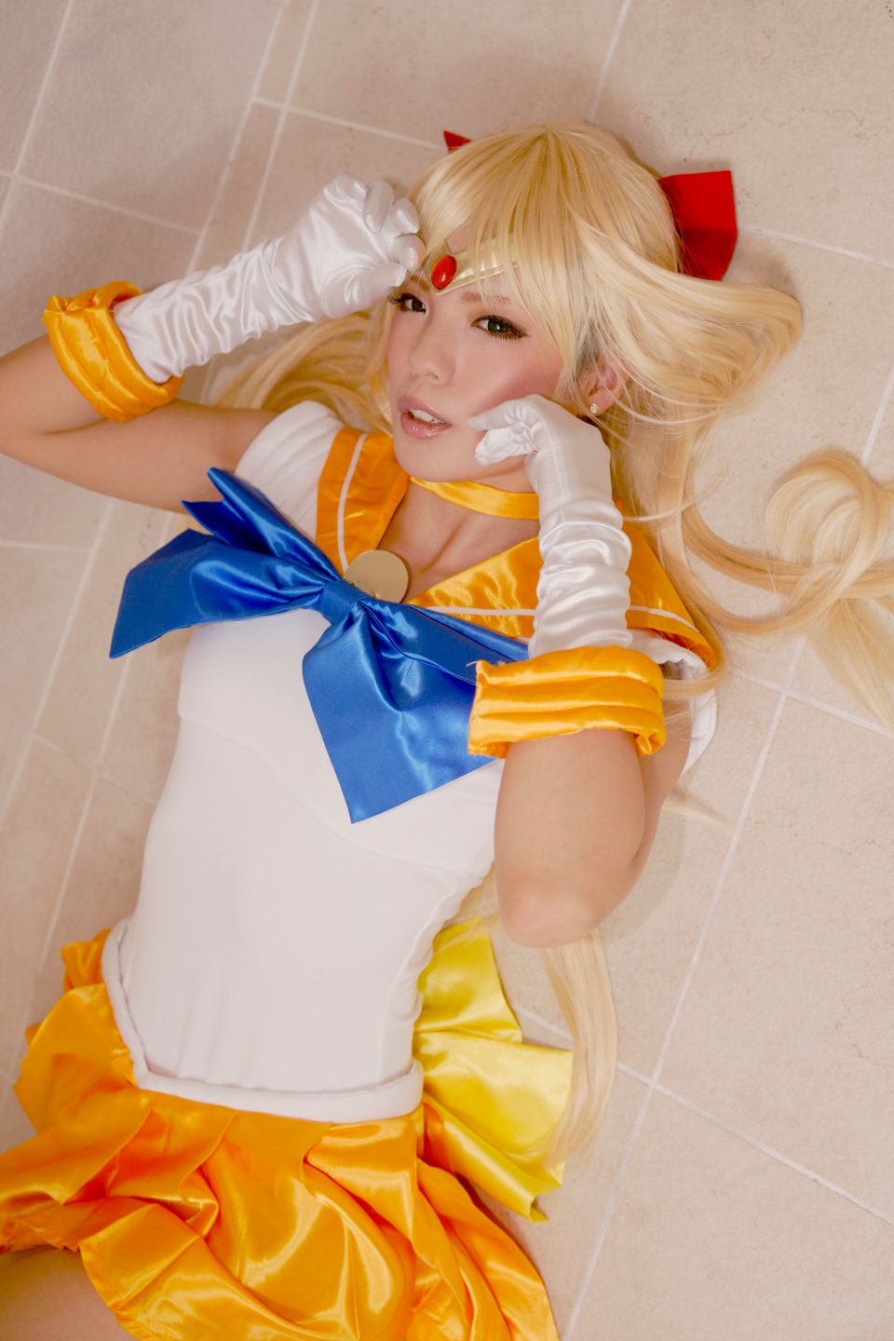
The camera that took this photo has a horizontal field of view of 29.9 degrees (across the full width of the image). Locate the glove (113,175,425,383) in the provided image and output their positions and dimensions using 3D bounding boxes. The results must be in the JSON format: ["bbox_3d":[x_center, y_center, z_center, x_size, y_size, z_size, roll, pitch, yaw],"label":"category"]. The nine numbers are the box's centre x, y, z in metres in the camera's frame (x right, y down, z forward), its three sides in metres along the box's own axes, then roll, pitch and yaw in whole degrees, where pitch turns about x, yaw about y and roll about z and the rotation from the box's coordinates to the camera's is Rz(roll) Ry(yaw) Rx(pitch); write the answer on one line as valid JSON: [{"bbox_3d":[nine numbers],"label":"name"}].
[{"bbox_3d":[-0.130,-0.274,1.175,0.240,0.085,0.090,-15,105,20],"label":"glove"}]

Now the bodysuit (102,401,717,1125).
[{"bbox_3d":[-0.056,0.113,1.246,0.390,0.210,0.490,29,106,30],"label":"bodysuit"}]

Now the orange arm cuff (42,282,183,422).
[{"bbox_3d":[-0.245,-0.232,1.225,0.060,0.100,0.102,-16,81,18],"label":"orange arm cuff"}]

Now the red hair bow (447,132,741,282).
[{"bbox_3d":[0.099,-0.338,1.214,0.235,0.055,0.095,19,101,32],"label":"red hair bow"}]

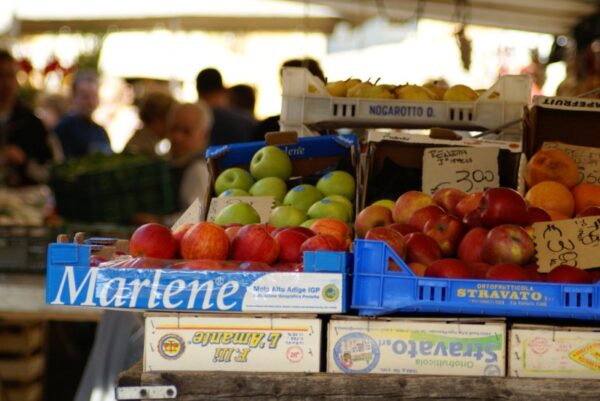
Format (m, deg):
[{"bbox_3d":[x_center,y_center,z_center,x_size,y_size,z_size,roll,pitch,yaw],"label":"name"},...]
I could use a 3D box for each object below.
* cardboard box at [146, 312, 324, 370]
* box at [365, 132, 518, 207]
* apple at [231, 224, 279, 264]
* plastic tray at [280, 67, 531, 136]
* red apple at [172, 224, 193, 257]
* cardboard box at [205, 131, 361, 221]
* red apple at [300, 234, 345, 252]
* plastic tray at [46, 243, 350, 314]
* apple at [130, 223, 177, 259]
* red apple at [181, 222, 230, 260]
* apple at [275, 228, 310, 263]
[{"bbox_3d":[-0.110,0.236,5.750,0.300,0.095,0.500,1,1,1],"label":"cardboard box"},{"bbox_3d":[0.270,0.027,6.213,0.300,0.120,0.460,6,24,1],"label":"box"},{"bbox_3d":[-0.075,0.076,5.510,0.081,0.071,0.081,2,1,5],"label":"apple"},{"bbox_3d":[0.226,-0.207,6.719,0.500,0.115,0.300,2,2,5],"label":"plastic tray"},{"bbox_3d":[-0.193,0.077,5.620,0.077,0.070,0.077,2,1,5],"label":"red apple"},{"bbox_3d":[-0.035,0.029,6.263,0.300,0.120,0.460,-4,23,2],"label":"cardboard box"},{"bbox_3d":[0.036,0.092,5.500,0.075,0.068,0.075,2,1,5],"label":"red apple"},{"bbox_3d":[-0.156,0.124,5.558,0.500,0.106,0.300,2,1,5],"label":"plastic tray"},{"bbox_3d":[-0.250,0.074,5.540,0.078,0.070,0.078,2,1,5],"label":"apple"},{"bbox_3d":[-0.161,0.072,5.530,0.081,0.071,0.081,2,1,5],"label":"red apple"},{"bbox_3d":[-0.011,0.083,5.530,0.076,0.069,0.076,2,1,5],"label":"apple"}]

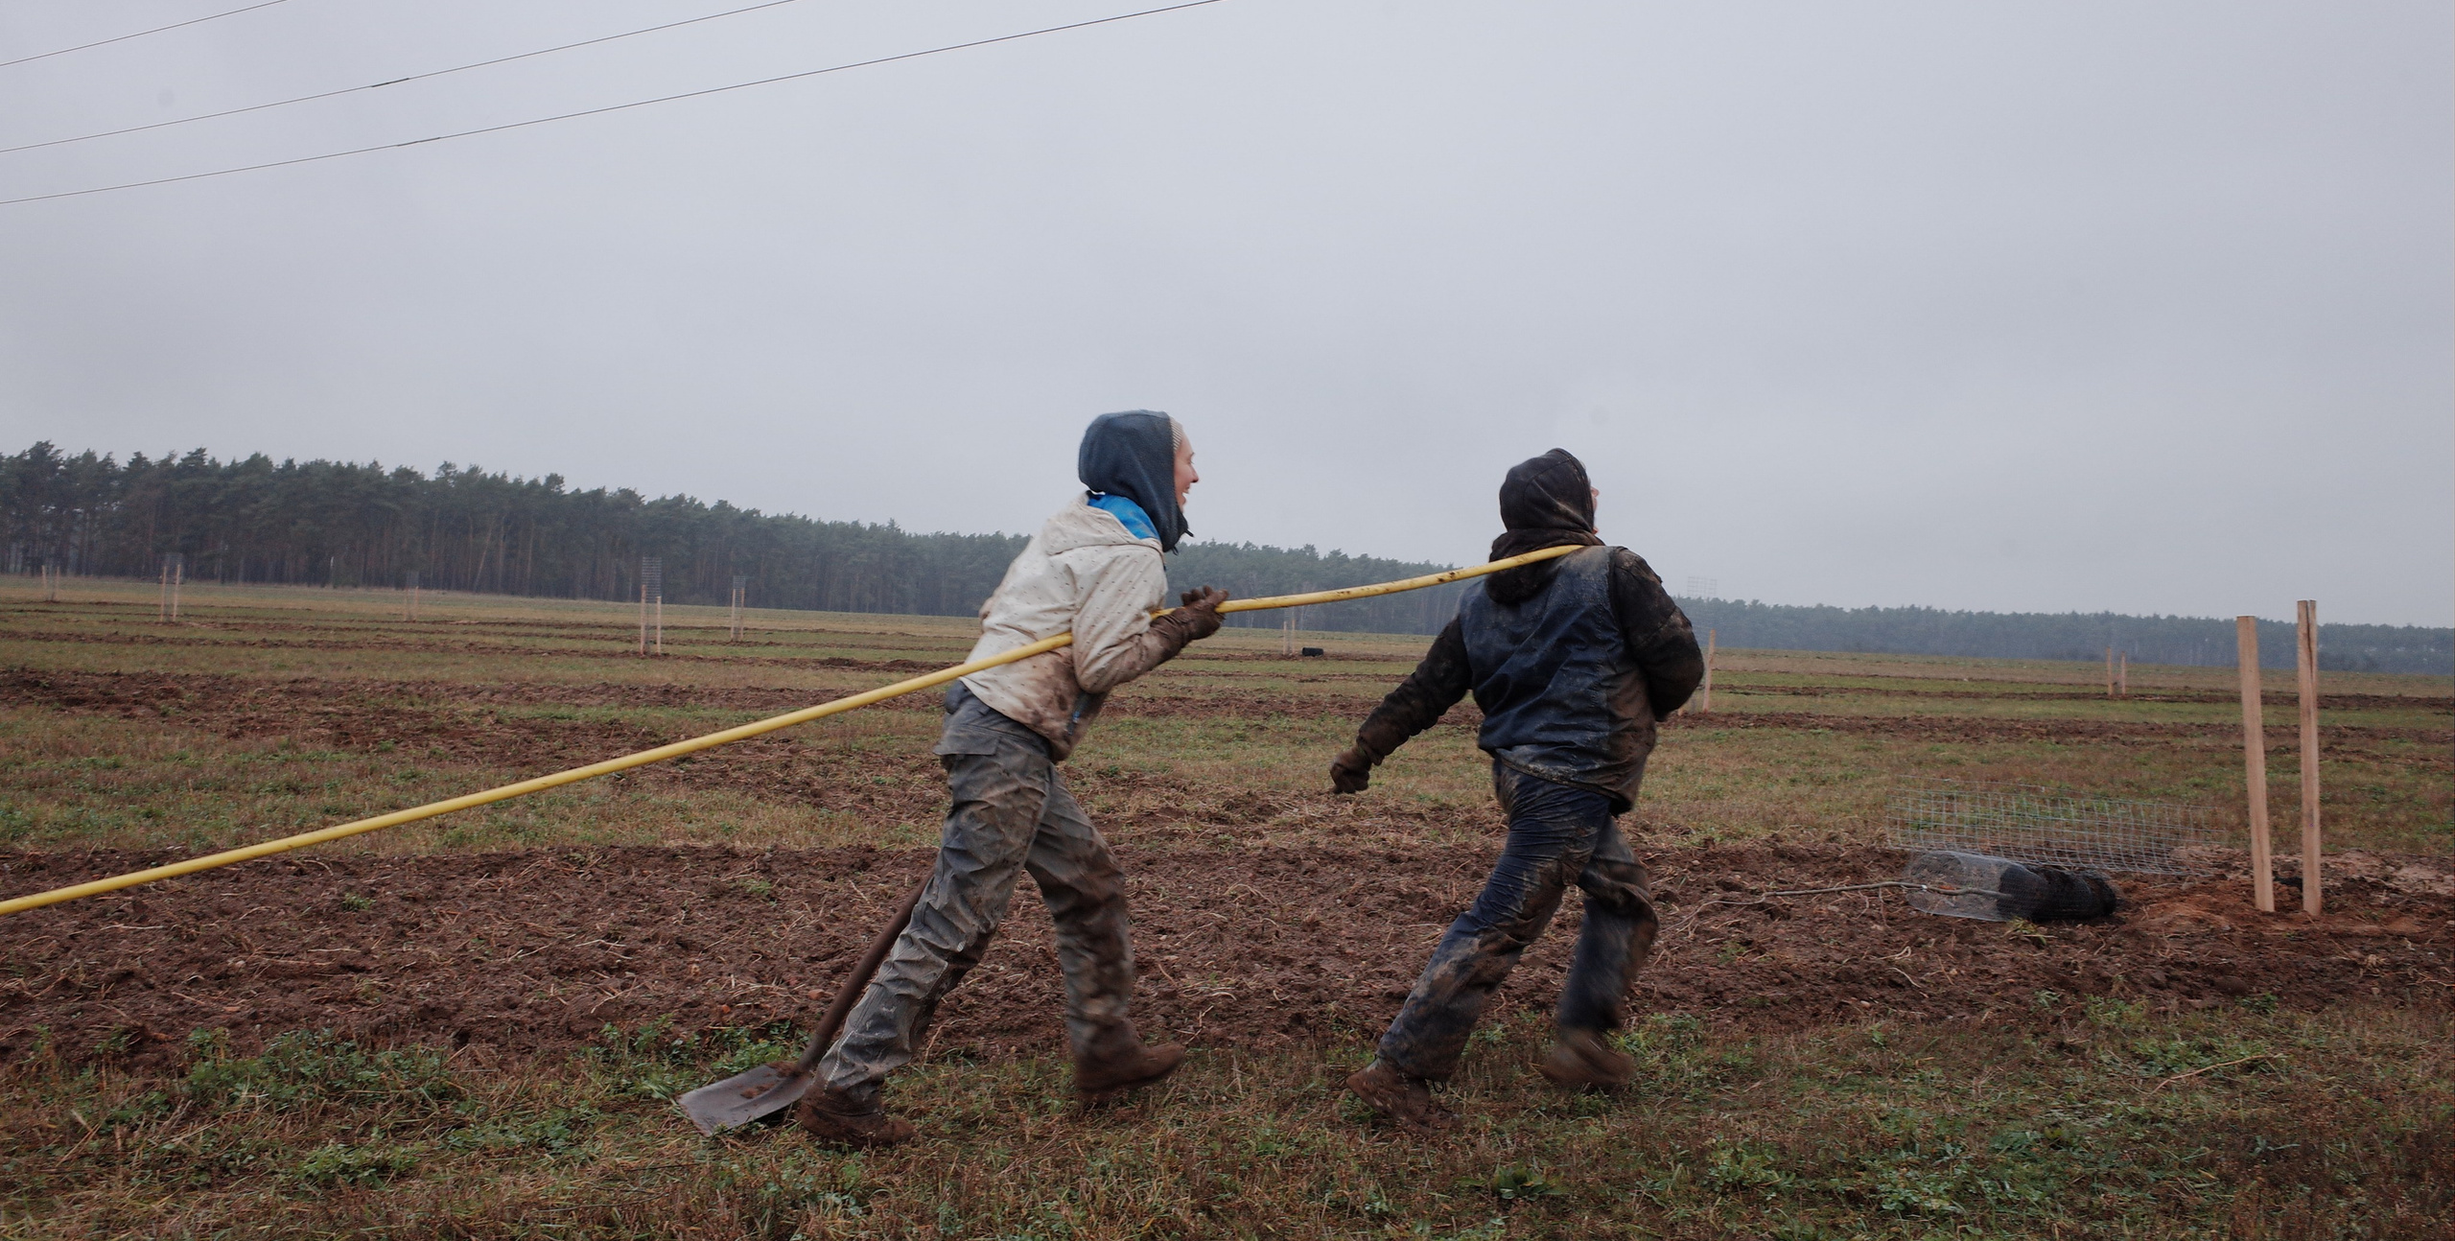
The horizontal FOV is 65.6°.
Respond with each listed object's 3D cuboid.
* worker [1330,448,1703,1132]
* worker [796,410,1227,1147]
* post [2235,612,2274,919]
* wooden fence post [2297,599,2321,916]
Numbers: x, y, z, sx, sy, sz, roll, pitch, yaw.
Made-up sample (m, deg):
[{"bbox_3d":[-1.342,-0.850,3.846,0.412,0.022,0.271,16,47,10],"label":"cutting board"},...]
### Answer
[{"bbox_3d":[0.689,0.403,4.580,0.800,1.570,0.650,2,0,-36],"label":"worker"},{"bbox_3d":[-0.481,0.349,4.250,0.930,1.590,0.550,2,0,-10],"label":"worker"},{"bbox_3d":[4.882,0.683,9.050,0.085,1.420,0.075,-3,0,27],"label":"post"},{"bbox_3d":[5.140,0.656,9.050,0.085,1.500,0.075,-1,0,27],"label":"wooden fence post"}]

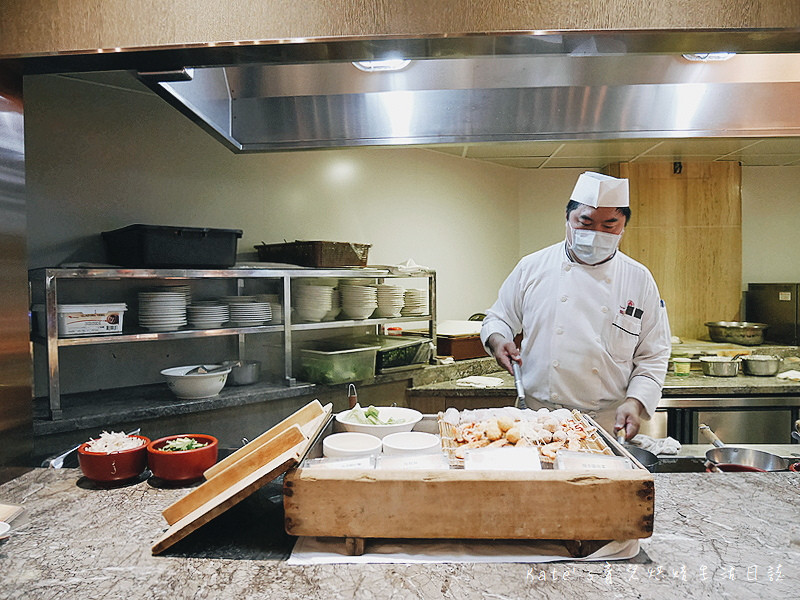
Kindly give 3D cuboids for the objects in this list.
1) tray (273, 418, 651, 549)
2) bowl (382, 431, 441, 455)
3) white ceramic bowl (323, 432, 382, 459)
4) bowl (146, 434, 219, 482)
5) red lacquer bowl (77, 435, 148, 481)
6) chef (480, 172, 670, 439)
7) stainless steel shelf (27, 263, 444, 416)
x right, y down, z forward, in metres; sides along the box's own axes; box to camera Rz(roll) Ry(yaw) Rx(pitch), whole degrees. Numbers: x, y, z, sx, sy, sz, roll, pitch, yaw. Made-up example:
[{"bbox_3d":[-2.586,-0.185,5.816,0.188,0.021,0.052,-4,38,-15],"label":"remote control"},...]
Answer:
[{"bbox_3d":[0.120,0.340,1.092,0.594,0.134,0.394,0,2,2],"label":"tray"},{"bbox_3d":[0.021,0.288,1.030,0.108,0.055,0.108,0,2,0],"label":"bowl"},{"bbox_3d":[-0.087,0.289,1.024,0.110,0.055,0.110,0,2,0],"label":"white ceramic bowl"},{"bbox_3d":[-0.498,0.366,1.269,0.155,0.070,0.155,0,2,0],"label":"bowl"},{"bbox_3d":[-0.656,0.367,1.268,0.150,0.070,0.150,0,2,0],"label":"red lacquer bowl"},{"bbox_3d":[0.505,0.493,1.621,0.550,1.700,0.460,0,2,14],"label":"chef"},{"bbox_3d":[-0.680,0.120,2.776,1.920,0.553,0.490,-2,3,-40],"label":"stainless steel shelf"}]

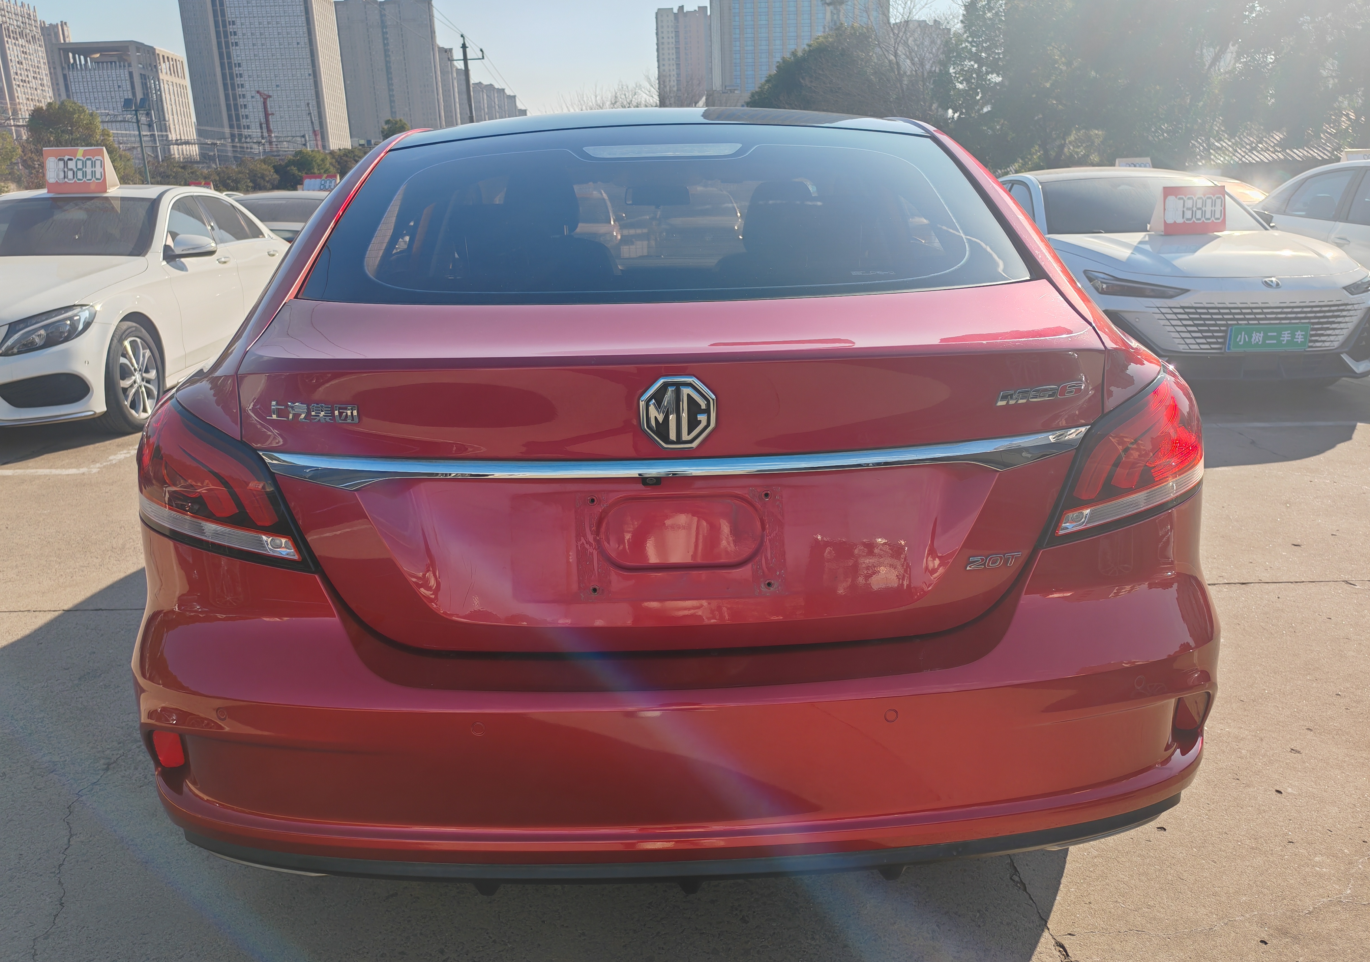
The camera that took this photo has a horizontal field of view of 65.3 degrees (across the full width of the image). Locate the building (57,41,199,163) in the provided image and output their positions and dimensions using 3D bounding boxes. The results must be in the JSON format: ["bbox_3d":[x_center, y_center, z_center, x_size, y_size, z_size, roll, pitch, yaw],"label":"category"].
[{"bbox_3d":[-224.986,-141.068,440.599,29.000,67.500,48.000,-3,15,0],"label":"building"}]

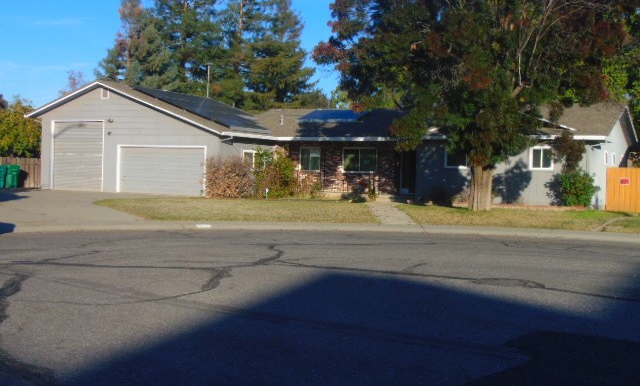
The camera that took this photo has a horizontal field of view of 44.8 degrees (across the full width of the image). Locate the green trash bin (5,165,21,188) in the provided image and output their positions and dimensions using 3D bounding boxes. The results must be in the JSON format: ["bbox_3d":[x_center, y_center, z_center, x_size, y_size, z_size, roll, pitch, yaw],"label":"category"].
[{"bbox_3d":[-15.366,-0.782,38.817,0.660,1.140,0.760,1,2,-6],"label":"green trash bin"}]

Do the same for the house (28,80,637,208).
[{"bbox_3d":[-0.055,-2.426,37.453,27.900,5.250,10.900,2,2,28],"label":"house"}]

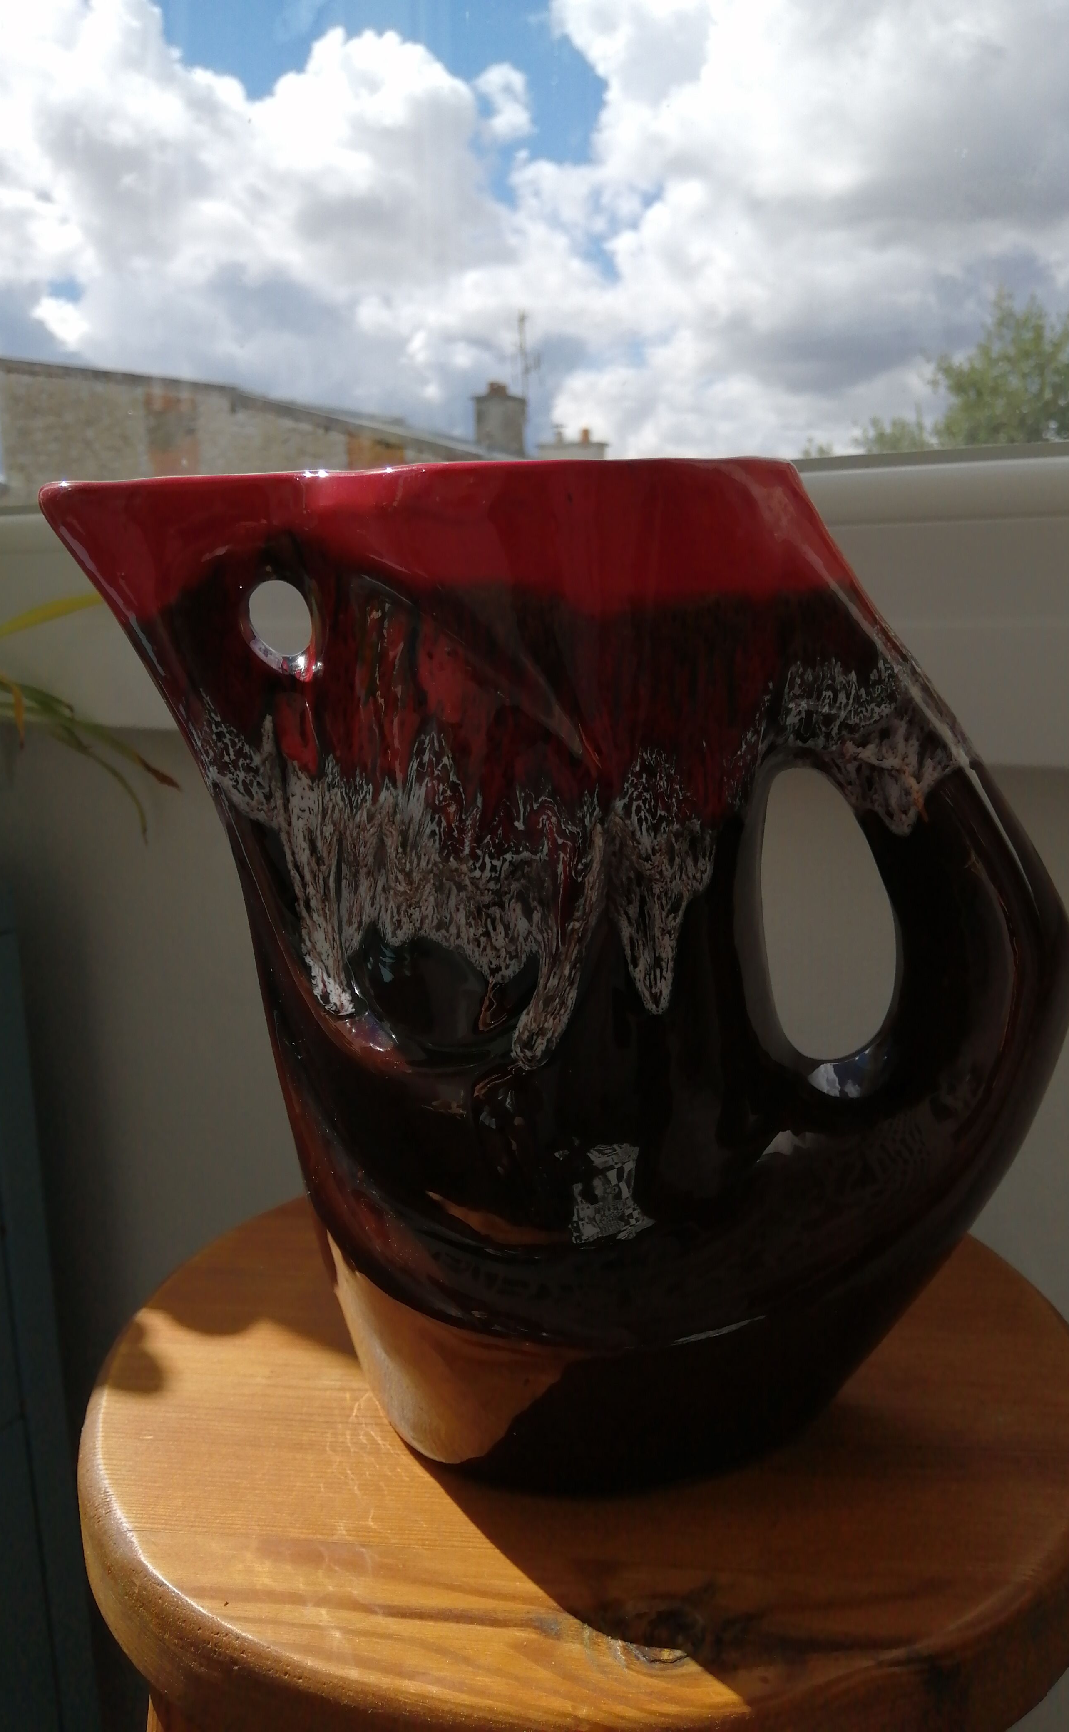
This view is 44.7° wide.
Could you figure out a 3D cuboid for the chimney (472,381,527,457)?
[{"bbox_3d":[-0.716,-9.050,26.487,0.750,1.750,0.900,-11,15,-41],"label":"chimney"}]

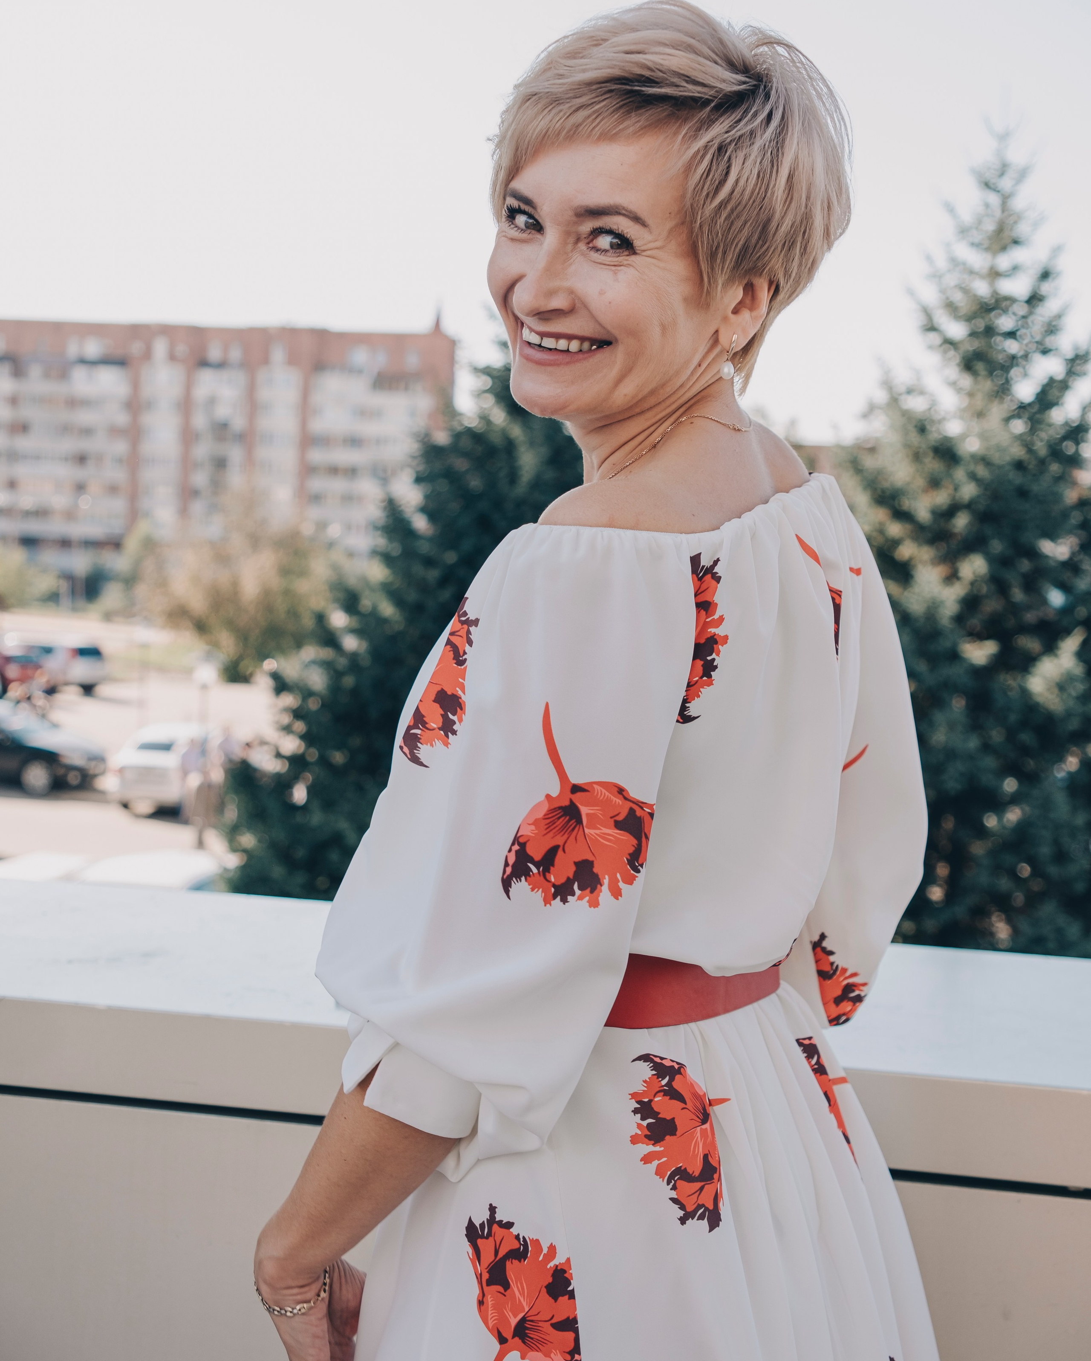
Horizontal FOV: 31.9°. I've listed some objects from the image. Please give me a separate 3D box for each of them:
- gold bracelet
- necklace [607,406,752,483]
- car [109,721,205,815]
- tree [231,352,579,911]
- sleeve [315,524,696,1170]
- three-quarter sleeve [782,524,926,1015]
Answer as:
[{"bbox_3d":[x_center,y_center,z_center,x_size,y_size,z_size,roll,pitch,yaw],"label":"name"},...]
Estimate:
[{"bbox_3d":[-0.165,0.392,1.240,0.056,0.017,0.056,9,32,-6],"label":"gold bracelet"},{"bbox_3d":[0.069,-0.134,1.190,0.145,0.085,0.130,4,4,28],"label":"necklace"},{"bbox_3d":[-7.035,1.695,37.500,1.720,1.460,4.300,3,3,9],"label":"car"},{"bbox_3d":[-0.040,0.156,15.000,5.100,7.100,5.100,2,3,0],"label":"tree"},{"bbox_3d":[-0.028,0.095,1.100,0.200,0.355,0.170,13,4,28],"label":"sleeve"},{"bbox_3d":[0.195,0.062,1.360,0.200,0.360,0.160,4,4,28],"label":"three-quarter sleeve"}]

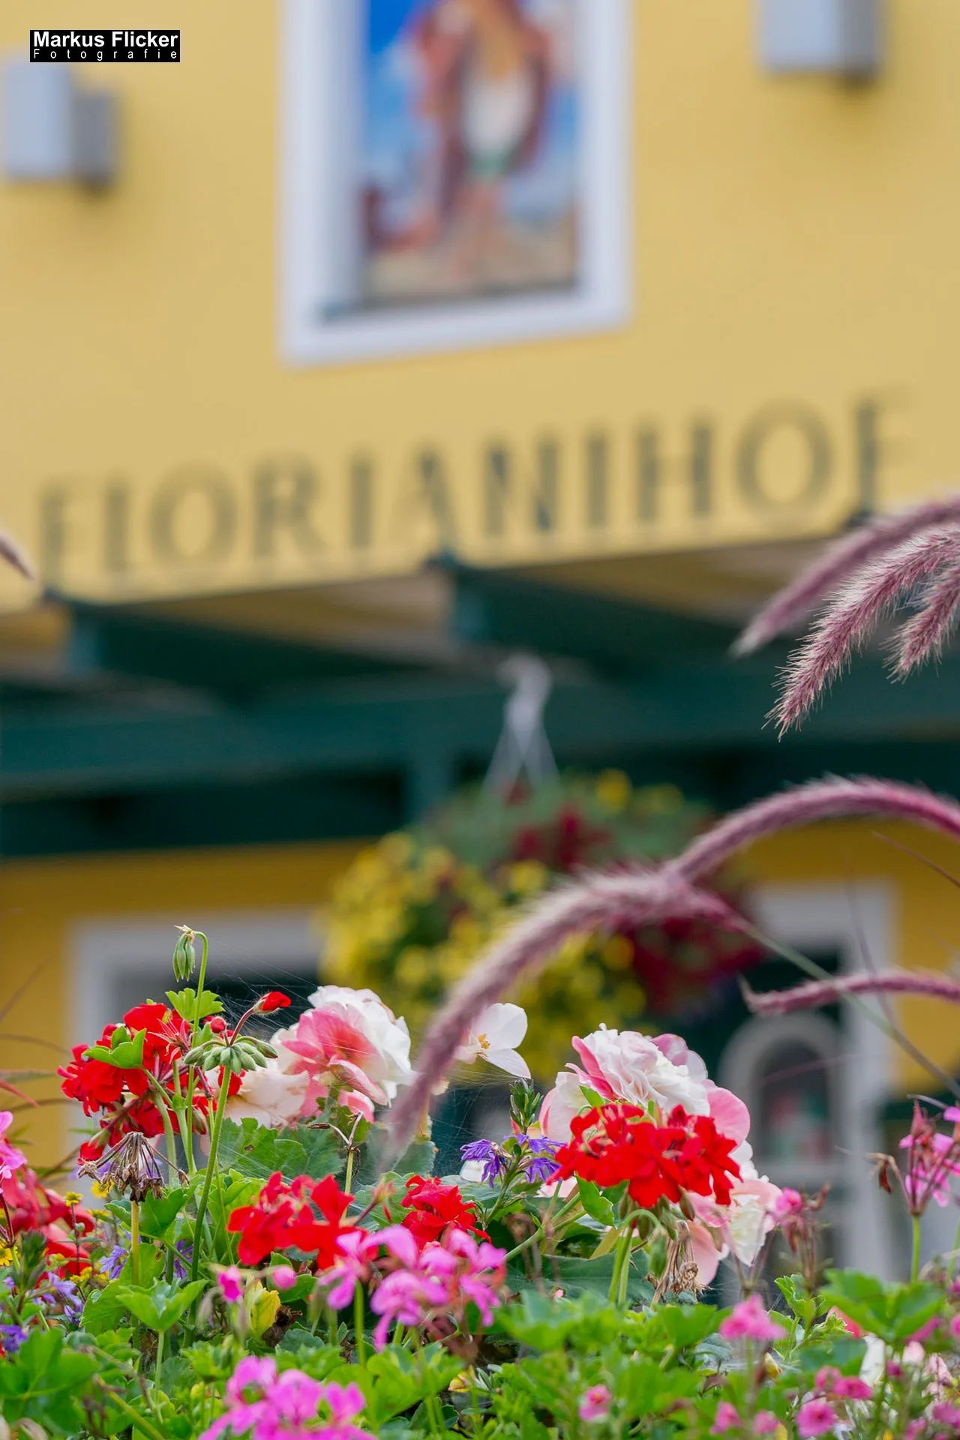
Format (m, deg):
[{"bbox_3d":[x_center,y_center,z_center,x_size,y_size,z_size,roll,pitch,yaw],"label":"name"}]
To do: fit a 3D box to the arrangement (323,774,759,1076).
[{"bbox_3d":[0.122,0.407,7.100,0.840,0.570,0.800,-1,-6,0],"label":"arrangement"}]

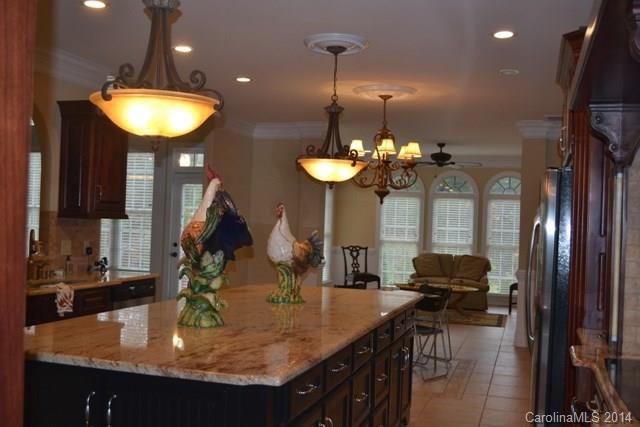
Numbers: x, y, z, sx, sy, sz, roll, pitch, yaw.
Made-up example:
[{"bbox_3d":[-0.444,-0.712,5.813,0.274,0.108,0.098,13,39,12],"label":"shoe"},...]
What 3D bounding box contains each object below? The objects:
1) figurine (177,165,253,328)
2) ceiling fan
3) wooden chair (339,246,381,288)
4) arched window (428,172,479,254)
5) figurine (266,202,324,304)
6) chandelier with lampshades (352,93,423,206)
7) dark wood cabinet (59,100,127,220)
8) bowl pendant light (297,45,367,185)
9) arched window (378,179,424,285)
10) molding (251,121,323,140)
[{"bbox_3d":[-0.509,0.159,3.090,0.360,0.770,0.230,2,-1,-9],"label":"figurine"},{"bbox_3d":[1.921,-0.917,10.129,1.300,0.380,1.300,2,-1,18],"label":"ceiling fan"},{"bbox_3d":[0.775,1.130,11.950,0.560,1.030,0.580,3,-1,-27],"label":"wooden chair"},{"bbox_3d":[2.597,0.350,12.405,0.950,2.330,0.120,2,-1,18],"label":"arched window"},{"bbox_3d":[-0.180,0.275,4.670,0.390,0.700,0.260,2,-1,-22],"label":"figurine"},{"bbox_3d":[0.625,-0.632,6.270,0.710,1.070,0.710,2,-1,18],"label":"chandelier with lampshades"},{"bbox_3d":[-2.136,-0.495,6.152,0.360,1.070,0.580,2,-1,18],"label":"dark wood cabinet"},{"bbox_3d":[0.104,-0.711,4.682,0.515,1.040,0.515,2,-1,0],"label":"bowl pendant light"},{"bbox_3d":[1.621,0.305,12.728,0.930,2.330,0.120,2,-1,18],"label":"arched window"},{"bbox_3d":[-0.489,-1.255,9.729,1.170,0.270,0.160,2,-1,18],"label":"molding"}]

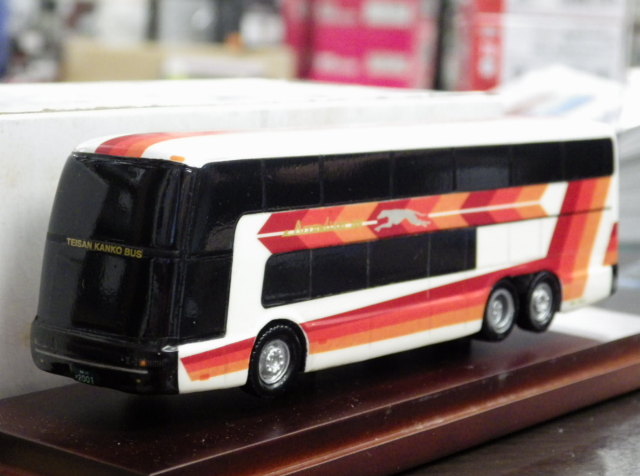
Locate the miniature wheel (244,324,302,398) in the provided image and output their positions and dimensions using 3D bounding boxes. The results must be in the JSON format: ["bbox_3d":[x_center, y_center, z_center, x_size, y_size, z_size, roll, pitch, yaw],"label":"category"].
[{"bbox_3d":[-0.011,0.026,0.346,0.005,0.016,0.016,7,9,40],"label":"miniature wheel"}]

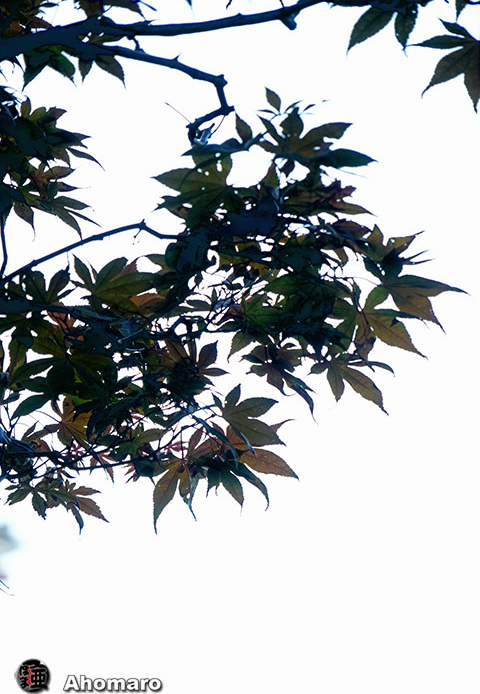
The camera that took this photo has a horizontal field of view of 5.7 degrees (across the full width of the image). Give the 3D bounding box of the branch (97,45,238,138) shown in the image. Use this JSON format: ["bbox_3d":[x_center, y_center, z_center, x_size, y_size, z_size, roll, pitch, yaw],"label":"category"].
[{"bbox_3d":[-0.067,-0.233,4.400,0.125,0.085,0.055,0,-18,0],"label":"branch"}]

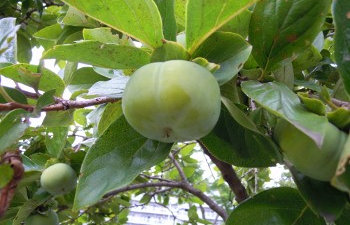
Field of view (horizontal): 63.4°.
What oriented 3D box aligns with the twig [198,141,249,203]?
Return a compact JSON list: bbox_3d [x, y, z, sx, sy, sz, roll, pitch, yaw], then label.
[{"bbox_3d":[0.077,0.094,0.450,0.027,0.125,0.027,-37,12,2],"label":"twig"}]

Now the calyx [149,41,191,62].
[{"bbox_3d":[-0.003,-0.043,0.200,0.029,0.014,0.025,3,-30,1],"label":"calyx"}]

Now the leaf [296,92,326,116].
[{"bbox_3d":[0.111,-0.006,0.230,0.025,0.014,0.020,6,-19,20],"label":"leaf"}]

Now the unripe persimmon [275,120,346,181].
[{"bbox_3d":[0.108,0.027,0.225,0.062,0.054,0.062,17,-18,5],"label":"unripe persimmon"}]

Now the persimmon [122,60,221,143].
[{"bbox_3d":[-0.002,-0.007,0.187,0.064,0.052,0.064,4,-31,2],"label":"persimmon"}]

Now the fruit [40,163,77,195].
[{"bbox_3d":[-0.192,0.111,0.470,0.060,0.052,0.060,-10,-27,-5],"label":"fruit"}]

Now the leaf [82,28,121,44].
[{"bbox_3d":[-0.073,-0.079,0.290,0.050,0.012,0.032,0,-24,0],"label":"leaf"}]

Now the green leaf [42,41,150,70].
[{"bbox_3d":[-0.061,-0.045,0.222,0.088,0.014,0.042,1,-24,-3],"label":"green leaf"}]

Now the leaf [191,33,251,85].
[{"bbox_3d":[0.035,-0.043,0.225,0.058,0.020,0.042,13,-27,-26],"label":"leaf"}]

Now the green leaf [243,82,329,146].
[{"bbox_3d":[0.076,0.001,0.198,0.073,0.036,0.014,42,-41,2],"label":"green leaf"}]

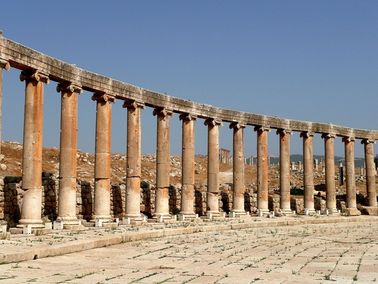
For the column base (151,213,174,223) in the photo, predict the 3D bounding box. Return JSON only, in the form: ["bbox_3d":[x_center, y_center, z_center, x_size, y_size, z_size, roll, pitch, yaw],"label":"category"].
[{"bbox_3d":[-1.429,4.168,33.293,1.150,0.450,1.150,-4,-6,31],"label":"column base"}]

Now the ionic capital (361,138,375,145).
[{"bbox_3d":[15.599,0.082,52.357,0.950,0.410,0.800,4,-7,-38],"label":"ionic capital"}]

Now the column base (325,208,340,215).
[{"bbox_3d":[11.880,5.711,50.043,0.980,0.450,0.980,4,-7,-37],"label":"column base"}]

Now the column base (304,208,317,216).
[{"bbox_3d":[9.439,5.513,46.895,1.000,0.520,1.000,5,-7,-43],"label":"column base"}]

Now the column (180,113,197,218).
[{"bbox_3d":[-0.020,1.434,35.701,1.050,6.160,1.080,0,-5,0],"label":"column"}]

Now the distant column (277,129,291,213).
[{"bbox_3d":[7.485,2.282,46.723,0.950,6.413,0.950,5,-8,-43],"label":"distant column"}]

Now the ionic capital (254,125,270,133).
[{"bbox_3d":[5.517,-0.851,45.119,0.820,0.450,0.920,-6,-8,43],"label":"ionic capital"}]

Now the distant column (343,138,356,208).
[{"bbox_3d":[13.774,2.610,51.085,0.950,6.099,0.950,4,-7,-39],"label":"distant column"}]

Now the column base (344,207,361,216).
[{"bbox_3d":[14.182,5.993,52.123,1.020,0.625,1.020,3,-7,-34],"label":"column base"}]

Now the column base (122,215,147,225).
[{"bbox_3d":[-2.791,3.931,30.746,1.150,0.450,1.150,-3,-6,28],"label":"column base"}]

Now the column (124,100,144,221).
[{"bbox_3d":[-2.801,0.999,31.024,1.050,6.160,1.080,0,-5,0],"label":"column"}]

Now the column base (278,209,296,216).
[{"bbox_3d":[7.264,5.282,44.872,1.000,0.520,1.000,-5,-7,45],"label":"column base"}]

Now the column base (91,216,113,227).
[{"bbox_3d":[-4.091,3.718,28.457,1.150,0.450,1.150,-3,-6,25],"label":"column base"}]

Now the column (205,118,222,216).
[{"bbox_3d":[1.619,1.734,40.523,0.950,6.413,0.950,0,-5,0],"label":"column"}]

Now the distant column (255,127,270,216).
[{"bbox_3d":[5.320,2.022,43.068,0.950,6.233,0.950,0,-5,0],"label":"distant column"}]

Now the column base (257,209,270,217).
[{"bbox_3d":[5.566,5.237,44.535,0.980,0.506,0.980,-6,-8,43],"label":"column base"}]

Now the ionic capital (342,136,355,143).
[{"bbox_3d":[13.773,-0.235,51.340,0.900,0.450,0.820,4,-7,-39],"label":"ionic capital"}]

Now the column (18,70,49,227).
[{"bbox_3d":[-6.093,0.304,23.576,1.050,6.160,1.080,-2,-6,18],"label":"column"}]

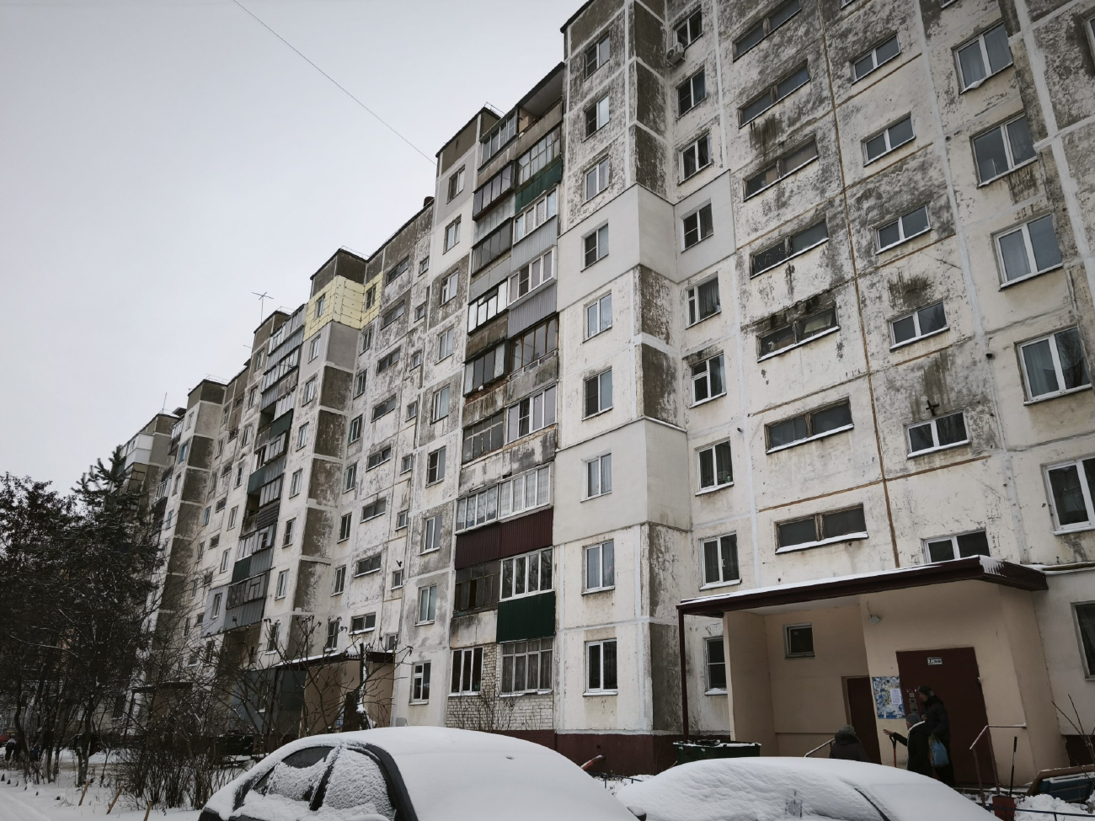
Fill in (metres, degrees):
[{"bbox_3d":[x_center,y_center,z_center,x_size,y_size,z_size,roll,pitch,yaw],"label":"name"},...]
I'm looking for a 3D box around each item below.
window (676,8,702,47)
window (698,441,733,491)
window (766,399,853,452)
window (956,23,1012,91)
[{"bbox_3d":[5.545,-15.028,28.546,0.150,1.360,1.280,17,-25,-38],"label":"window"},{"bbox_3d":[4.957,1.656,21.574,0.150,1.340,1.280,17,-26,-35],"label":"window"},{"bbox_3d":[7.290,0.454,20.385,0.180,0.849,2.705,17,-25,-36],"label":"window"},{"bbox_3d":[11.425,-9.273,19.099,0.150,1.370,1.230,17,-25,-38],"label":"window"}]

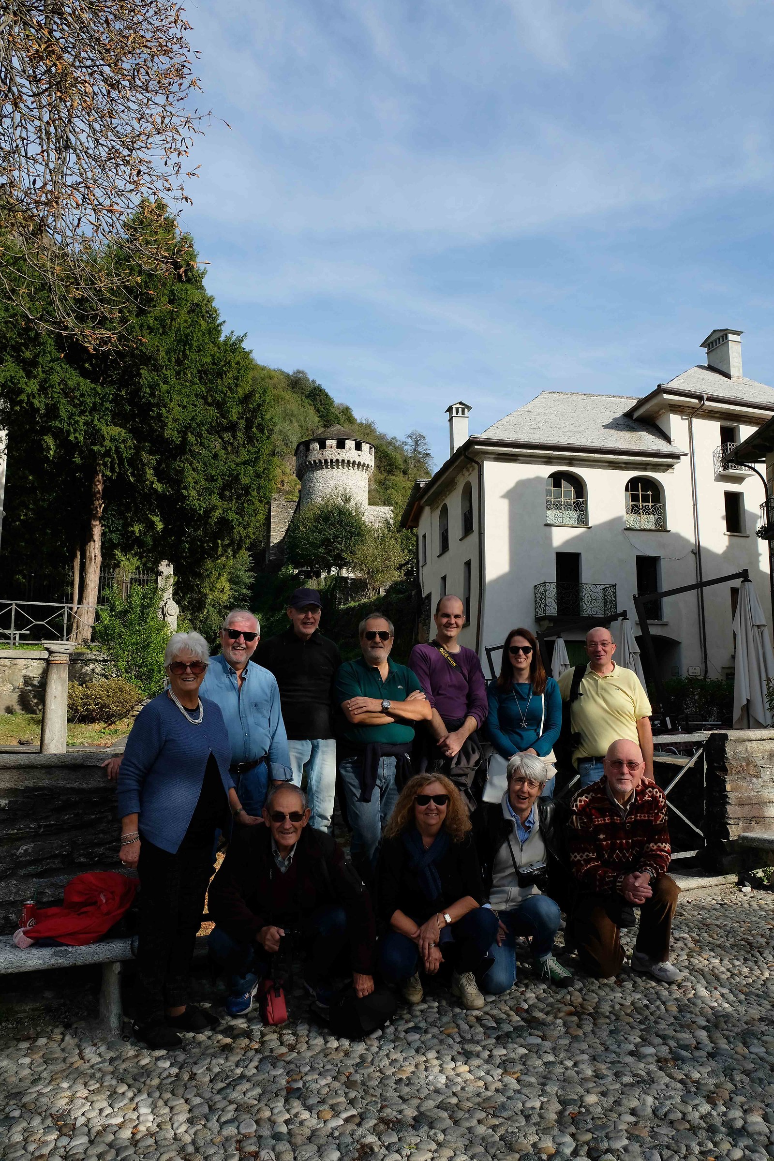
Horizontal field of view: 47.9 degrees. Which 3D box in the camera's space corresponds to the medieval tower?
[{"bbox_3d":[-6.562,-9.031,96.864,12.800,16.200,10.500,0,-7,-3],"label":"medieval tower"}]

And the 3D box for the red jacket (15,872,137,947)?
[{"bbox_3d":[-1.254,1.337,3.530,0.470,0.260,0.320,1,-7,-14],"label":"red jacket"}]

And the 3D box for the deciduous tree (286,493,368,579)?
[{"bbox_3d":[-4.674,-3.382,66.935,6.000,6.300,5.600,0,-7,0],"label":"deciduous tree"}]

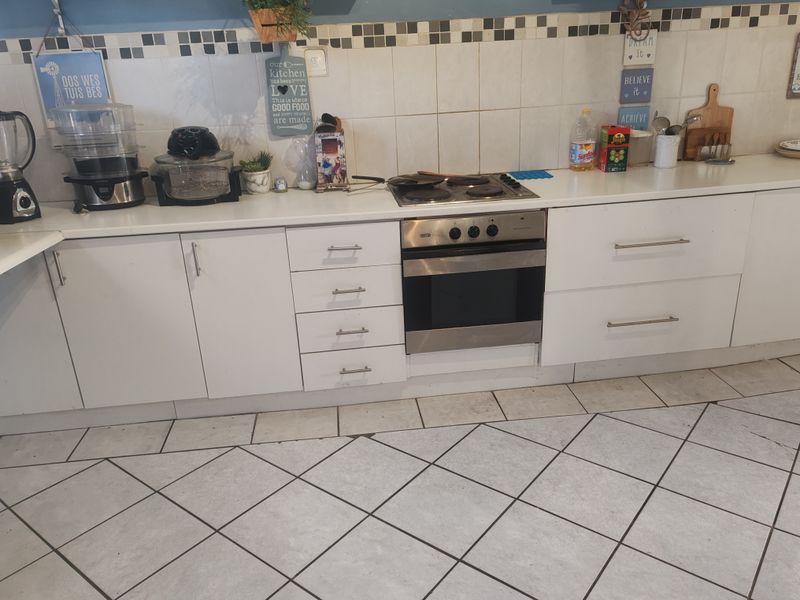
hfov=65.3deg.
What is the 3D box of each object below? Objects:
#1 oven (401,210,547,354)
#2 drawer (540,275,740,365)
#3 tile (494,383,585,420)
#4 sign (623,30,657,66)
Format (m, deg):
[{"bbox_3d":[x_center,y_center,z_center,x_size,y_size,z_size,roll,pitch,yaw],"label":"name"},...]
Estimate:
[{"bbox_3d":[0.285,-0.151,2.876,0.597,0.595,0.550,-4,20,-5],"label":"oven"},{"bbox_3d":[1.051,0.028,2.967,0.900,0.352,0.460,-4,20,-5],"label":"drawer"},{"bbox_3d":[0.605,0.450,2.726,0.347,0.010,0.261,-4,20,-5],"label":"tile"},{"bbox_3d":[1.140,-1.193,2.959,0.156,0.152,0.012,-4,20,-5],"label":"sign"}]

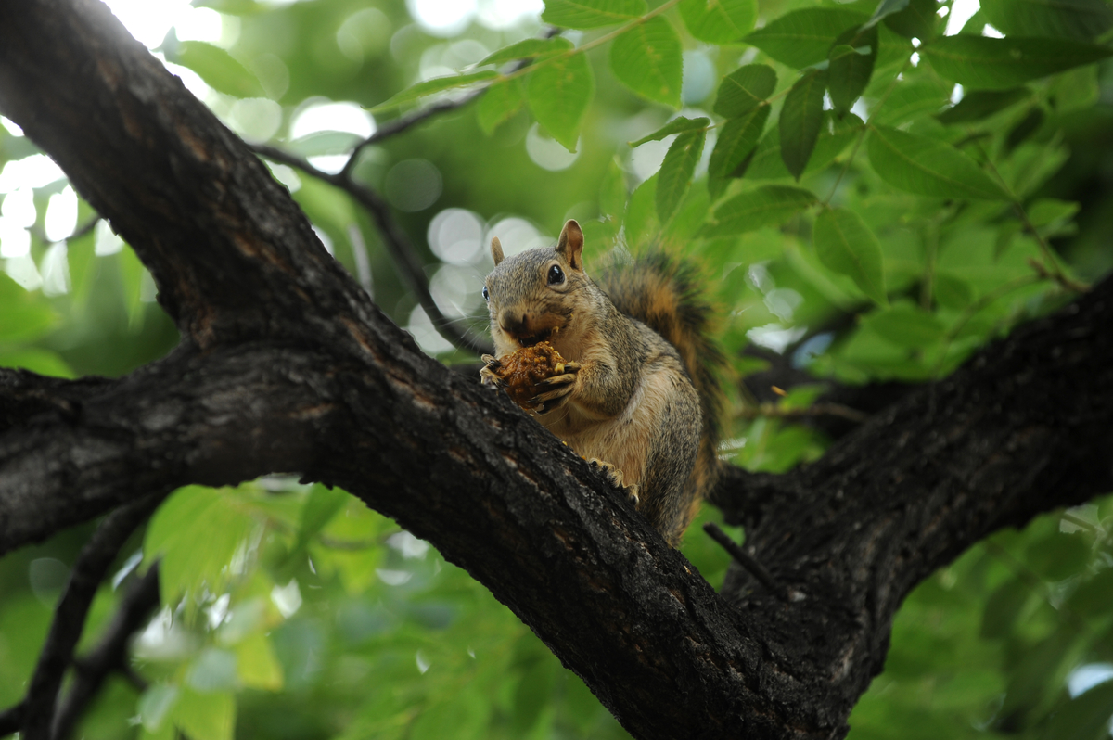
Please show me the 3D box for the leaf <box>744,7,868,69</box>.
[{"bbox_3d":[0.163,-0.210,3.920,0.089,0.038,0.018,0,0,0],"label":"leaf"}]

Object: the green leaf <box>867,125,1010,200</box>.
[{"bbox_3d":[0.248,-0.135,4.000,0.105,0.020,0.041,26,-66,-13],"label":"green leaf"}]

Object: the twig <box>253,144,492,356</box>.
[{"bbox_3d":[-0.119,-0.086,4.150,0.220,0.045,0.045,41,0,0],"label":"twig"}]

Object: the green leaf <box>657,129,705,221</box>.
[{"bbox_3d":[0.079,-0.121,3.870,0.019,0.068,0.014,25,16,-1],"label":"green leaf"}]

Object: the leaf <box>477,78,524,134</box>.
[{"bbox_3d":[-0.035,-0.167,3.900,0.027,0.038,0.012,19,0,-3],"label":"leaf"}]

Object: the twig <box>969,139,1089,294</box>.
[{"bbox_3d":[0.318,-0.103,4.150,0.022,0.130,0.030,-37,0,5],"label":"twig"}]

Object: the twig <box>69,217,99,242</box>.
[{"bbox_3d":[-0.337,-0.100,4.400,0.029,0.009,0.008,-36,0,0],"label":"twig"}]

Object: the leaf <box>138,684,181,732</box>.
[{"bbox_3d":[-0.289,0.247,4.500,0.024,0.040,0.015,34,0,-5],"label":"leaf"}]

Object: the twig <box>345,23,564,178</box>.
[{"bbox_3d":[-0.072,-0.182,4.200,0.182,0.022,0.035,-34,0,5],"label":"twig"}]

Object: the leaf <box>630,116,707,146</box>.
[{"bbox_3d":[0.069,-0.147,3.800,0.051,0.013,0.022,-16,0,2],"label":"leaf"}]

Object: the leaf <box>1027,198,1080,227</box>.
[{"bbox_3d":[0.331,-0.107,4.120,0.036,0.012,0.017,-14,-64,7],"label":"leaf"}]

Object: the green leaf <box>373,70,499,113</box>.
[{"bbox_3d":[-0.077,-0.174,3.850,0.084,0.013,0.025,-15,0,2],"label":"green leaf"}]

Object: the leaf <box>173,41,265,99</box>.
[{"bbox_3d":[-0.222,-0.197,4.050,0.066,0.028,0.016,30,0,-4],"label":"leaf"}]

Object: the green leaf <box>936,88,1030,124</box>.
[{"bbox_3d":[0.285,-0.176,4.120,0.067,0.016,0.020,-17,-64,9],"label":"green leaf"}]

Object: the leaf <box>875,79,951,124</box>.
[{"bbox_3d":[0.232,-0.173,4.030,0.051,0.015,0.028,-10,-64,5],"label":"leaf"}]

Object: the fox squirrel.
[{"bbox_3d":[0.028,0.008,3.780,0.155,0.185,0.098,16,-24,-40],"label":"fox squirrel"}]

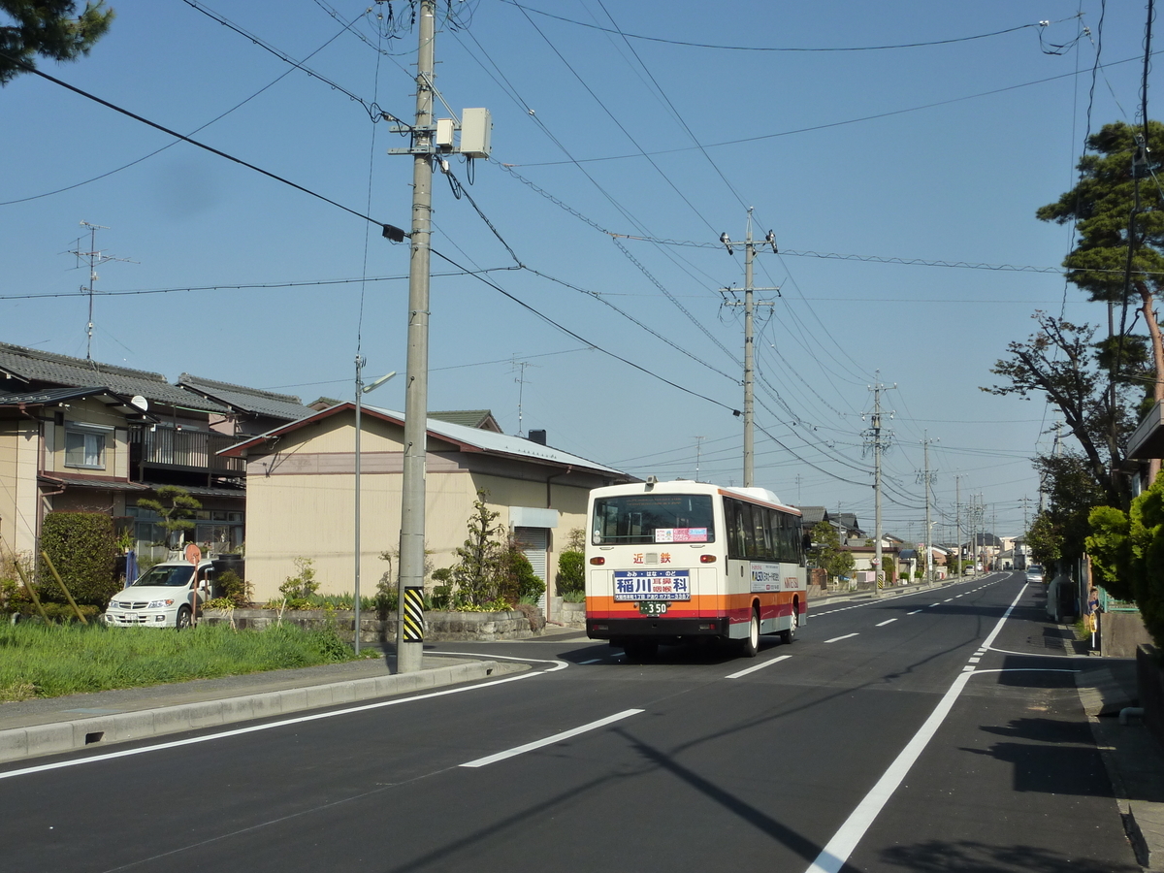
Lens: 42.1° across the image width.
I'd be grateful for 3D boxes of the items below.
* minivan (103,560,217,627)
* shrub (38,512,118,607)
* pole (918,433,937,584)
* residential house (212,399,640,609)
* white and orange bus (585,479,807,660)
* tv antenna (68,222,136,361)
[{"bbox_3d":[-9.828,3.912,37.932,1.770,1.720,4.760,-2,-5,20],"label":"minivan"},{"bbox_3d":[-12.588,3.204,37.792,2.000,2.596,1.850,1,-5,-10],"label":"shrub"},{"bbox_3d":[23.960,5.101,104.700,1.350,10.631,0.500,-1,-5,17],"label":"pole"},{"bbox_3d":[-3.698,2.120,39.451,7.050,4.976,9.900,-2,-5,21],"label":"residential house"},{"bbox_3d":[2.465,2.503,28.426,2.330,2.950,8.900,-1,-5,17],"label":"white and orange bus"},{"bbox_3d":[-14.164,-4.227,44.511,1.350,4.068,2.100,-5,-7,45],"label":"tv antenna"}]

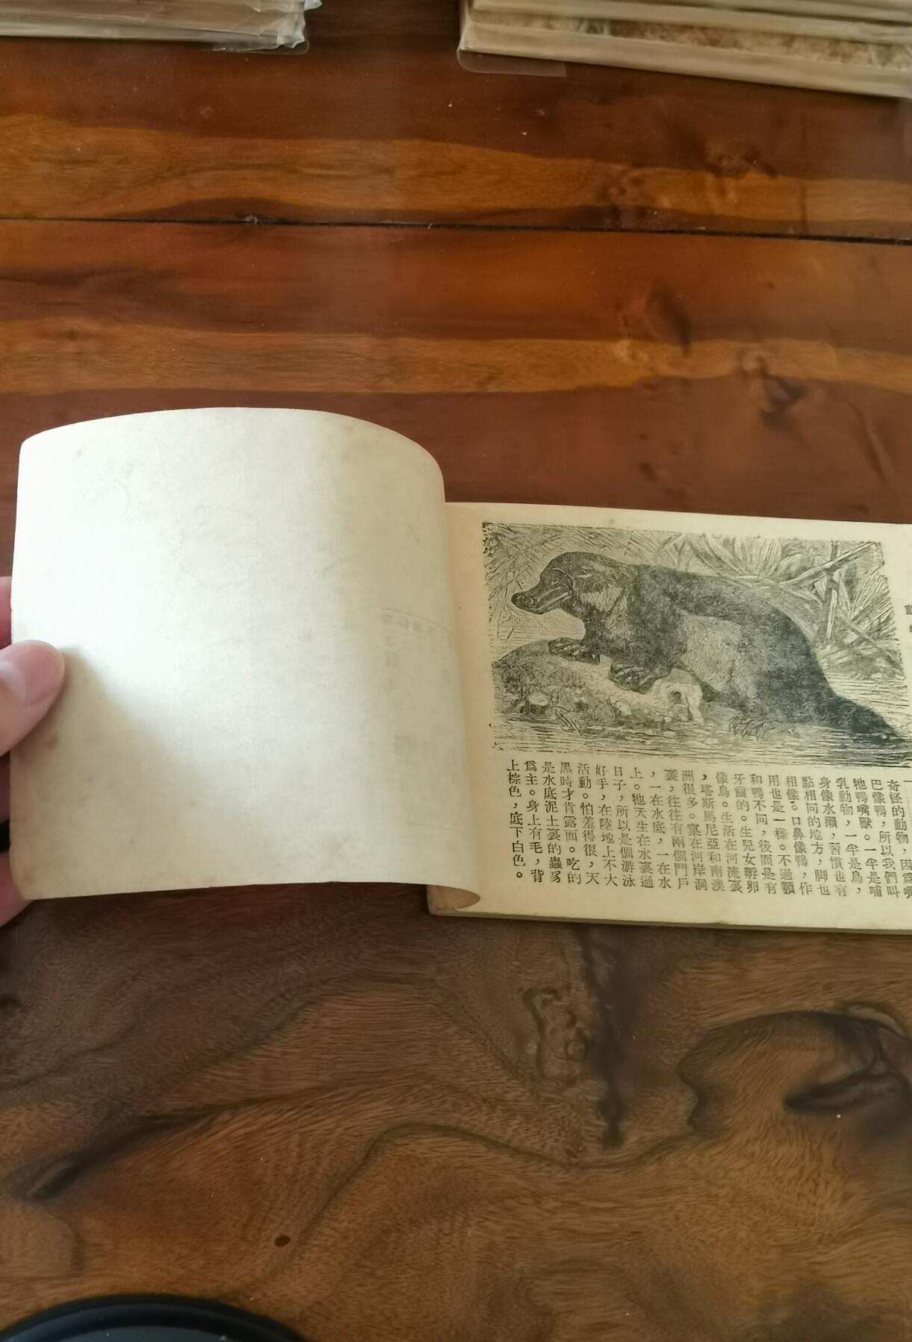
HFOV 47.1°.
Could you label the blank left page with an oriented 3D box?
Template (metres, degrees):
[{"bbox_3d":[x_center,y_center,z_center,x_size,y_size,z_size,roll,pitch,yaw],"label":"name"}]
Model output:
[{"bbox_3d":[-0.052,-0.004,0.249,0.113,0.035,0.118,1,68,-7],"label":"blank left page"}]

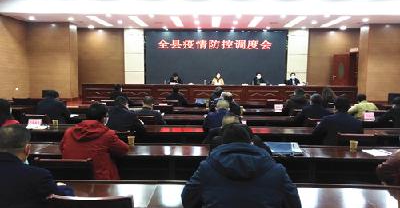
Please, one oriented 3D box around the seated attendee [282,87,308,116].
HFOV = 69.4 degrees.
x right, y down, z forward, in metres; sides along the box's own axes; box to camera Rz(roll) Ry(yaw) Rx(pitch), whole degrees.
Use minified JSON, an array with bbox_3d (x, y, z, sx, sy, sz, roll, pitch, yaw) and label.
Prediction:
[{"bbox_3d":[1.991,0.331,6.158,0.560,1.300,0.760,0,6,-3],"label":"seated attendee"}]

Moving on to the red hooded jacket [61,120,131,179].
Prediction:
[{"bbox_3d":[-0.969,0.502,2.706,0.540,0.760,0.580,2,6,10],"label":"red hooded jacket"}]

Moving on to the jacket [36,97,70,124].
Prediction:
[{"bbox_3d":[-2.662,0.180,5.250,0.560,0.660,0.420,1,5,3],"label":"jacket"}]

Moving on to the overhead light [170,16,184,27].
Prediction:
[{"bbox_3d":[-0.862,-3.194,11.324,0.300,0.060,1.900,1,5,3],"label":"overhead light"}]

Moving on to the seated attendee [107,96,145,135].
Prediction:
[{"bbox_3d":[-1.012,0.542,4.000,0.560,1.300,0.780,2,6,12],"label":"seated attendee"}]

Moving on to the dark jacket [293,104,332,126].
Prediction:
[{"bbox_3d":[1.891,0.345,4.866,0.620,0.650,0.500,0,6,-6],"label":"dark jacket"}]

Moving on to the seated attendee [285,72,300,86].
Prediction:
[{"bbox_3d":[3.124,-0.380,9.761,0.520,1.290,0.700,1,6,2],"label":"seated attendee"}]

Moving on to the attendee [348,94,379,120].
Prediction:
[{"bbox_3d":[3.389,0.398,6.105,0.600,1.200,0.760,0,6,-3],"label":"attendee"}]

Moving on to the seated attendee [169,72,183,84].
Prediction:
[{"bbox_3d":[-0.824,-0.430,9.927,0.520,1.290,0.700,1,6,2],"label":"seated attendee"}]

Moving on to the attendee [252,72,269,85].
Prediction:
[{"bbox_3d":[2.024,-0.394,9.807,0.520,1.290,0.700,1,6,2],"label":"attendee"}]

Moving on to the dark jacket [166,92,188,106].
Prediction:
[{"bbox_3d":[-0.588,0.050,7.385,0.560,0.650,0.480,1,6,2],"label":"dark jacket"}]

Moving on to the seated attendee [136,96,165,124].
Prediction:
[{"bbox_3d":[-0.873,0.446,5.200,0.520,1.200,0.750,1,5,3],"label":"seated attendee"}]

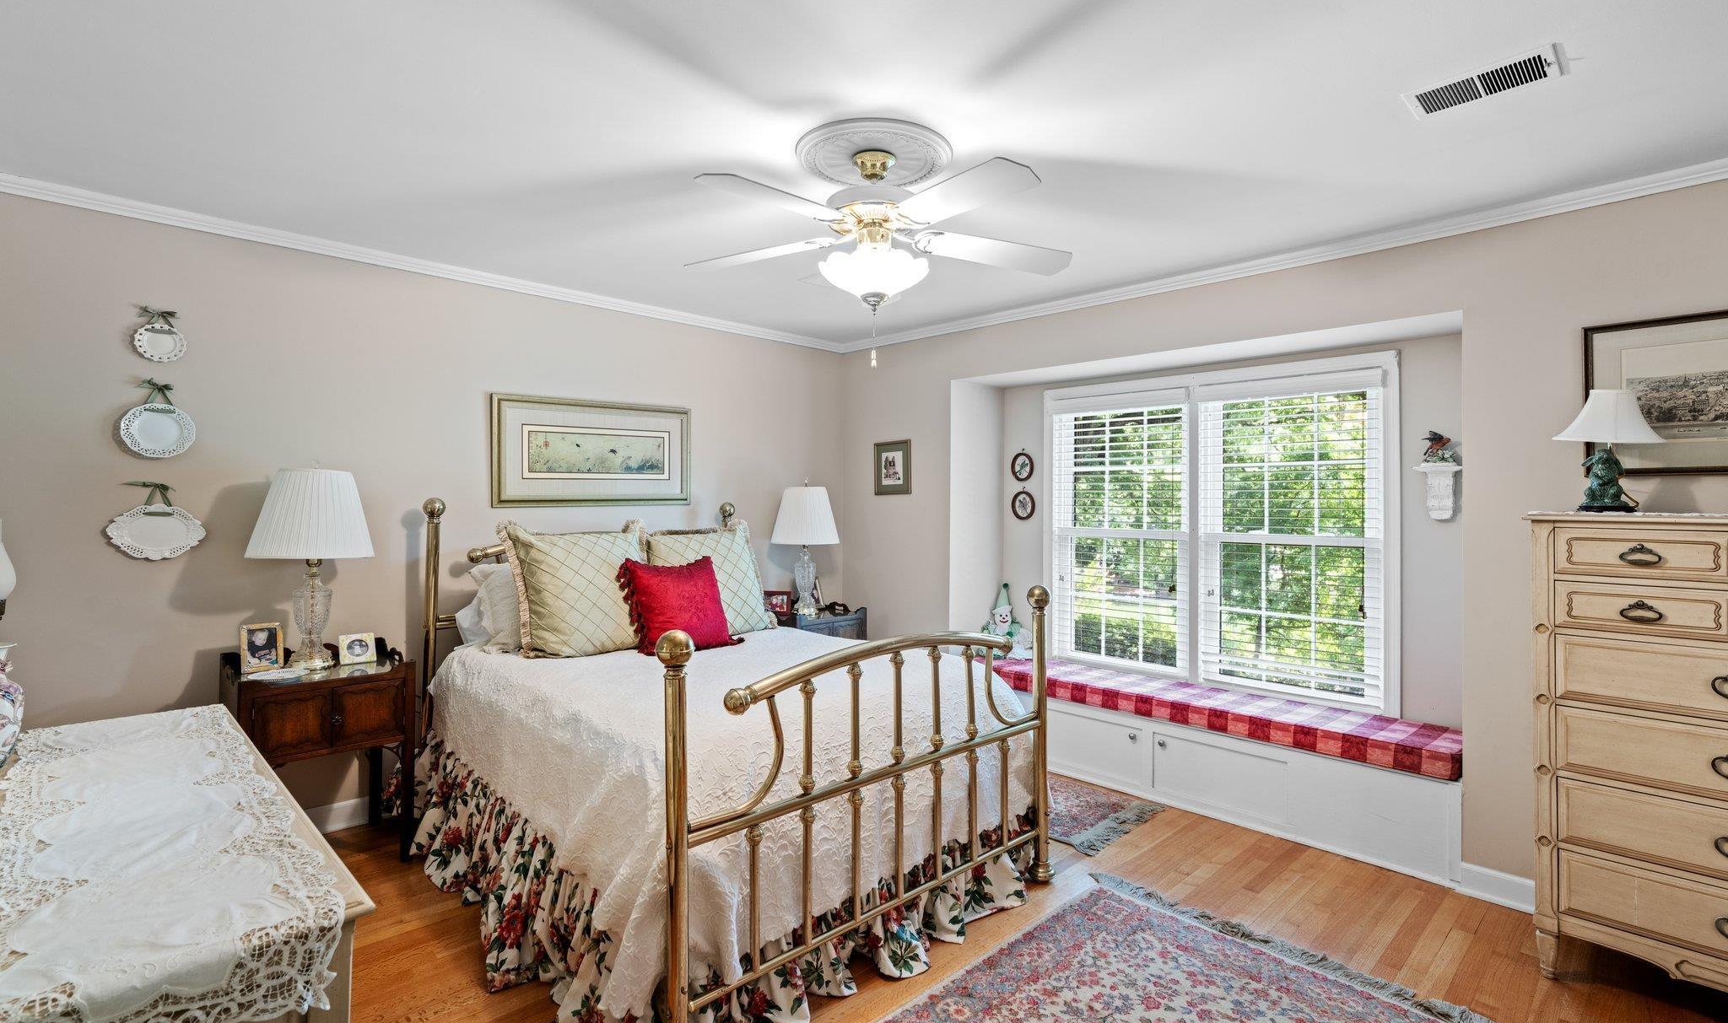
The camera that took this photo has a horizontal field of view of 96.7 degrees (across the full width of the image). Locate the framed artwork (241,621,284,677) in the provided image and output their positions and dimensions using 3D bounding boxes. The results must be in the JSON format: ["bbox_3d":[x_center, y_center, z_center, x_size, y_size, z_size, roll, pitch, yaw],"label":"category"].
[{"bbox_3d":[-2.173,0.489,2.771,0.025,0.175,0.119,-12,-7,36],"label":"framed artwork"}]

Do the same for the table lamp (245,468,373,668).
[{"bbox_3d":[-2.093,0.208,2.921,0.400,0.770,0.400,0,1,-44],"label":"table lamp"}]

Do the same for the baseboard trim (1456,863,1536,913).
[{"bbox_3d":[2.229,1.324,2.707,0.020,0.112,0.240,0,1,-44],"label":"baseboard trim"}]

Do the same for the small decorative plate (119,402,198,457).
[{"bbox_3d":[-2.559,-0.295,2.786,0.208,0.200,0.030,0,1,-44],"label":"small decorative plate"}]

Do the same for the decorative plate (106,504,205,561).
[{"bbox_3d":[-2.566,0.076,2.792,0.271,0.201,0.025,0,1,-44],"label":"decorative plate"}]

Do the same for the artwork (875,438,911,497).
[{"bbox_3d":[0.187,-0.268,4.802,0.025,0.329,0.314,0,1,-44],"label":"artwork"}]

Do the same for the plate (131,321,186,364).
[{"bbox_3d":[-2.555,-0.613,2.788,0.148,0.146,0.025,0,1,-44],"label":"plate"}]

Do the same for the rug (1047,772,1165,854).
[{"bbox_3d":[0.684,1.348,3.761,0.660,0.012,1.300,0,1,-44],"label":"rug"}]

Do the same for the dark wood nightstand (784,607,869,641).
[{"bbox_3d":[-0.333,0.944,4.511,0.528,0.796,0.457,0,1,-44],"label":"dark wood nightstand"}]

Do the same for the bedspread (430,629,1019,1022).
[{"bbox_3d":[-0.622,0.889,3.081,1.660,0.620,1.980,0,1,-44],"label":"bedspread"}]

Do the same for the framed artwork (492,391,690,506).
[{"bbox_3d":[-1.358,-0.293,3.956,1.059,0.537,0.030,0,1,-44],"label":"framed artwork"}]

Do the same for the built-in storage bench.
[{"bbox_3d":[1.503,1.111,3.812,0.482,0.505,2.389,0,1,-44],"label":"built-in storage bench"}]

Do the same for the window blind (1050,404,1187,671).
[{"bbox_3d":[1.391,0.139,4.254,0.055,1.429,0.790,0,1,-44],"label":"window blind"}]

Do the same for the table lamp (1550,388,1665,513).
[{"bbox_3d":[2.237,-0.184,2.318,0.250,0.370,0.250,0,1,-44],"label":"table lamp"}]

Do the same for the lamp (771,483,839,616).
[{"bbox_3d":[-0.344,0.215,4.537,0.410,0.790,0.410,1,1,0],"label":"lamp"}]

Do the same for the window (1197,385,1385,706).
[{"bbox_3d":[2.005,0.154,3.655,0.080,1.406,0.799,0,1,-44],"label":"window"}]

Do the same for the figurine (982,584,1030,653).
[{"bbox_3d":[0.813,0.647,4.430,0.290,0.440,0.250,1,1,10],"label":"figurine"}]

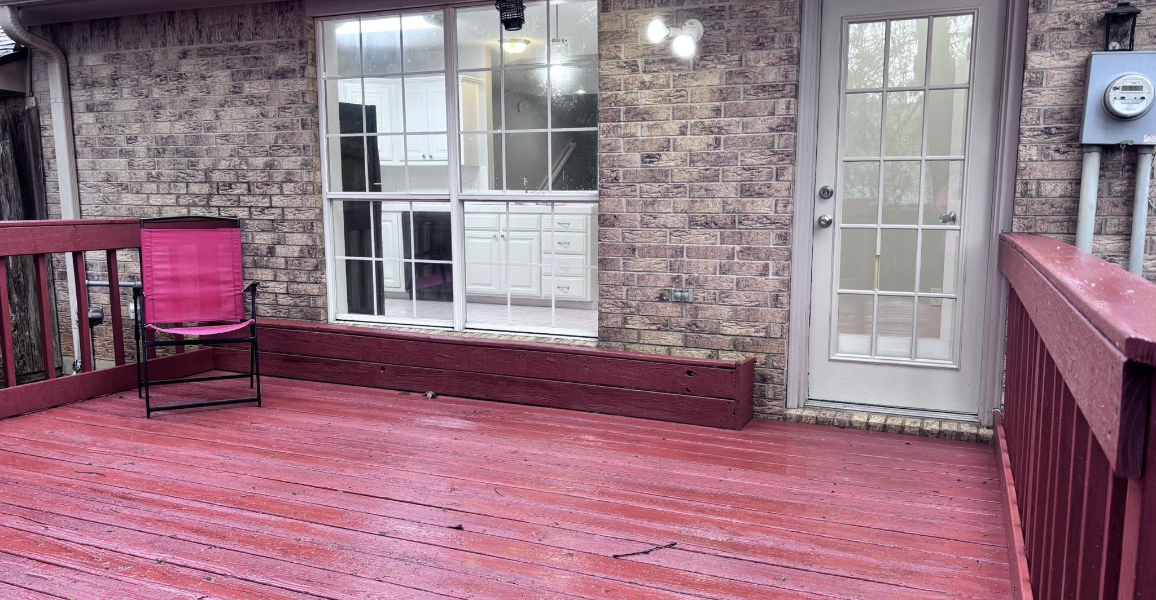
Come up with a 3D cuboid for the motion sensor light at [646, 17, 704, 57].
[{"bbox_3d":[0.462,-1.263,4.181,0.246,0.202,0.197,3,8,23],"label":"motion sensor light"}]

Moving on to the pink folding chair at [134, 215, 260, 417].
[{"bbox_3d":[-2.026,0.058,4.612,0.593,0.987,0.559,-4,9,-25],"label":"pink folding chair"}]

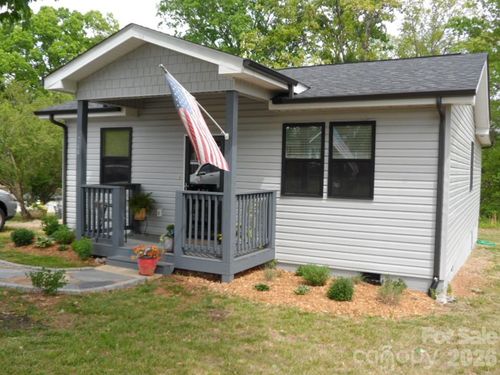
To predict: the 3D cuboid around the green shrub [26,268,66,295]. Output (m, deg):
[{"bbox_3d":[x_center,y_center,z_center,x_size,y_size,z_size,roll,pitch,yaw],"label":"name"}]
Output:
[{"bbox_3d":[-2.707,1.224,6.760,0.524,0.356,0.474,2,2,26],"label":"green shrub"}]

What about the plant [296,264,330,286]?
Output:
[{"bbox_3d":[1.034,1.410,8.100,0.500,0.340,0.440,3,2,27],"label":"plant"}]

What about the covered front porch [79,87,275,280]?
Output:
[{"bbox_3d":[-1.305,-0.090,8.995,3.170,2.900,1.710,3,2,27],"label":"covered front porch"}]

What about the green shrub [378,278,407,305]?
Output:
[{"bbox_3d":[1.968,1.422,6.980,0.380,0.360,0.360,3,2,27],"label":"green shrub"}]

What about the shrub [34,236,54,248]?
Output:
[{"bbox_3d":[-4.187,1.121,10.300,0.400,0.220,0.370,3,2,27],"label":"shrub"}]

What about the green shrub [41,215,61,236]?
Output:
[{"bbox_3d":[-4.724,0.902,12.000,0.500,0.500,0.480,3,2,27],"label":"green shrub"}]

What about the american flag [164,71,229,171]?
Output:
[{"bbox_3d":[-0.660,-0.839,6.654,0.435,1.216,0.929,2,2,26],"label":"american flag"}]

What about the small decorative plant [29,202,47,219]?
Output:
[{"bbox_3d":[-6.381,0.655,15.182,0.544,0.494,0.514,2,2,26],"label":"small decorative plant"}]

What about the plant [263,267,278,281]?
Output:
[{"bbox_3d":[0.355,1.384,8.276,0.237,0.237,0.227,1,2,0],"label":"plant"}]

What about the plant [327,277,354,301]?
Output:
[{"bbox_3d":[1.262,1.409,7.050,0.370,0.320,0.360,3,2,27],"label":"plant"}]

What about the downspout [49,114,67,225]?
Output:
[{"bbox_3d":[-4.240,-0.254,11.210,0.099,2.658,0.494,2,2,26],"label":"downspout"}]

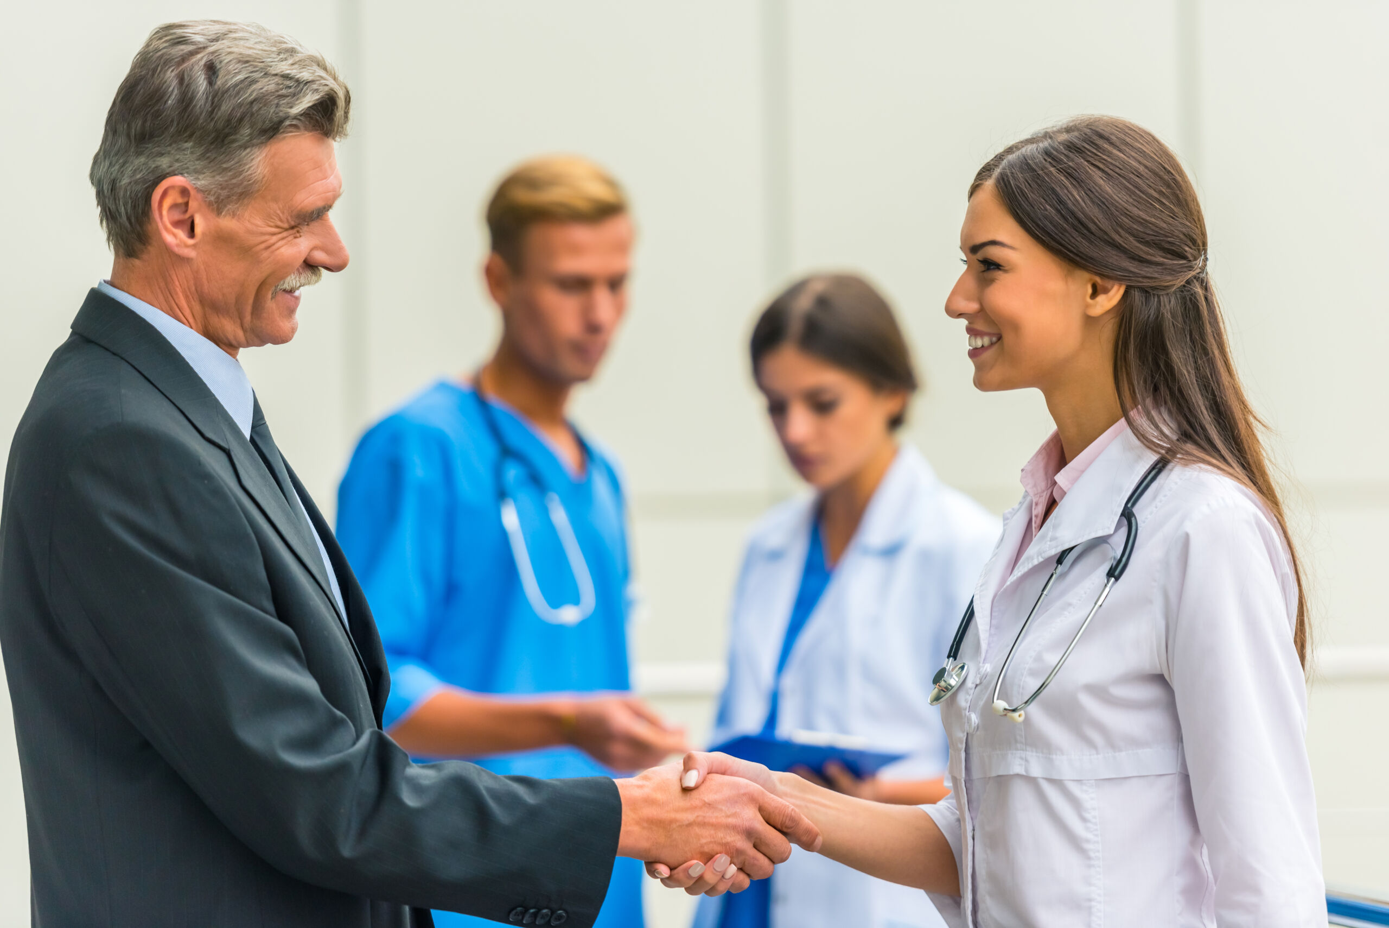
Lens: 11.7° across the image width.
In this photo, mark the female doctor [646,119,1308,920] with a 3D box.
[{"bbox_3d":[0.275,0.550,5.630,0.470,1.690,0.500,0,0,-27],"label":"female doctor"}]

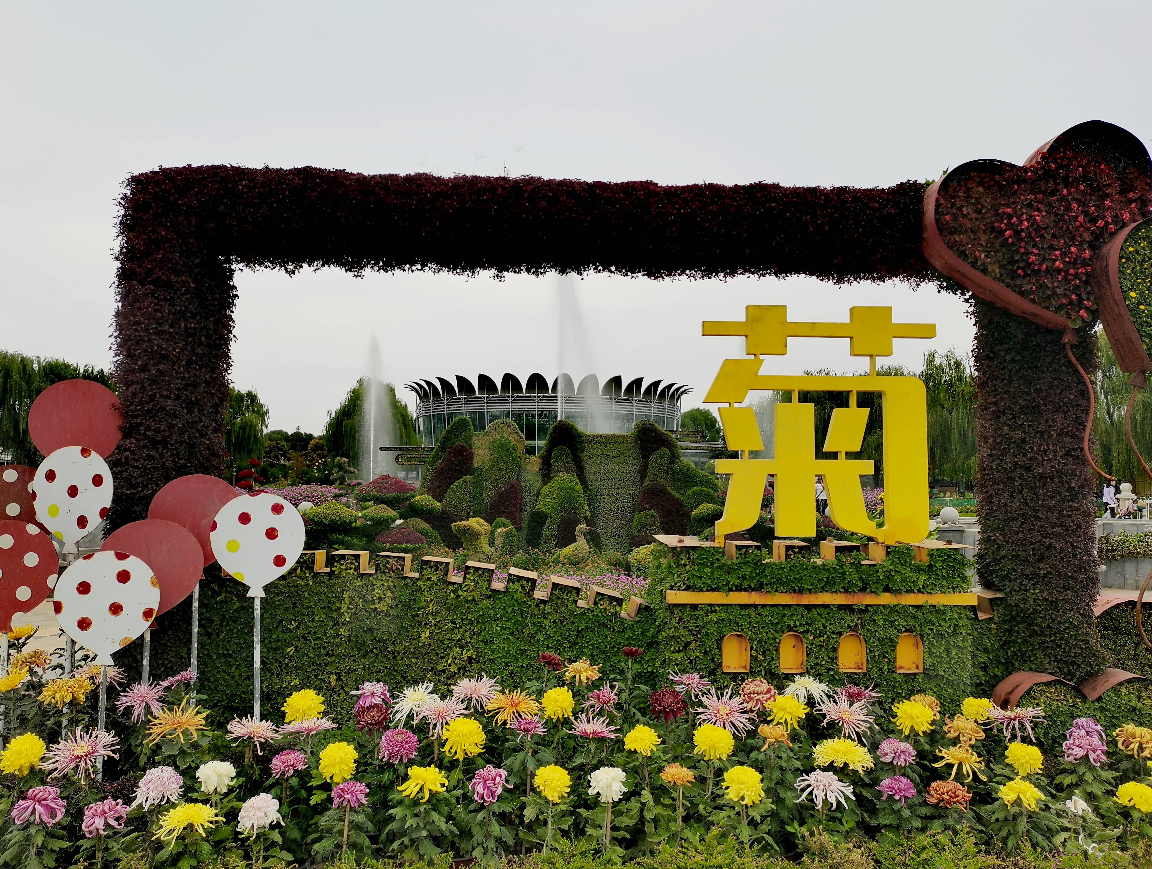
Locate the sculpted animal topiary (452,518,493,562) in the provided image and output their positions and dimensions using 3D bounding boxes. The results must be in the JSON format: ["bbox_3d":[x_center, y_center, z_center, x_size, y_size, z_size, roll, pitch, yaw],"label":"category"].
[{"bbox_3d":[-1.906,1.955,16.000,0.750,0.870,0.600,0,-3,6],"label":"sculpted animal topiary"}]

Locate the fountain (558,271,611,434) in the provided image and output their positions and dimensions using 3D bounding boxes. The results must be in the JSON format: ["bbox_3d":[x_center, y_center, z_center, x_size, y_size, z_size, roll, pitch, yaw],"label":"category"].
[{"bbox_3d":[0.390,-2.990,50.000,3.200,12.800,2.800,1,-3,0],"label":"fountain"}]

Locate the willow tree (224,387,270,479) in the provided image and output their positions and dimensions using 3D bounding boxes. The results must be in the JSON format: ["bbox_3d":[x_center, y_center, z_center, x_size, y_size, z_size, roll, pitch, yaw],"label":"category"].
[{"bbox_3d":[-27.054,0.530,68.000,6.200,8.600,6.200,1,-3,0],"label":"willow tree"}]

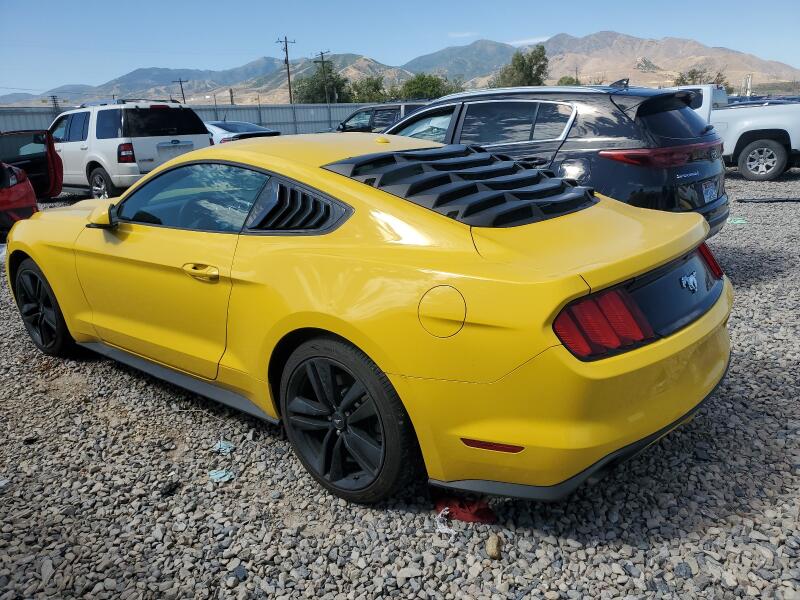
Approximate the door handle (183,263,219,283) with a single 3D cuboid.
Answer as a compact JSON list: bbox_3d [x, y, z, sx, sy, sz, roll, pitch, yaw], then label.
[{"bbox_3d":[-0.905,-0.122,2.711,0.225,0.068,0.055,11,21,36],"label":"door handle"}]

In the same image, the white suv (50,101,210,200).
[{"bbox_3d":[-5.748,-2.886,11.874,4.920,1.840,1.900,12,22,38],"label":"white suv"}]

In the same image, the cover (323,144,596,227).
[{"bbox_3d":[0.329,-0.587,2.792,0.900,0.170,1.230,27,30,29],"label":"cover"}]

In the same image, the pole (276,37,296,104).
[{"bbox_3d":[-12.742,-24.896,69.517,2.200,10.310,0.350,-2,17,0],"label":"pole"}]

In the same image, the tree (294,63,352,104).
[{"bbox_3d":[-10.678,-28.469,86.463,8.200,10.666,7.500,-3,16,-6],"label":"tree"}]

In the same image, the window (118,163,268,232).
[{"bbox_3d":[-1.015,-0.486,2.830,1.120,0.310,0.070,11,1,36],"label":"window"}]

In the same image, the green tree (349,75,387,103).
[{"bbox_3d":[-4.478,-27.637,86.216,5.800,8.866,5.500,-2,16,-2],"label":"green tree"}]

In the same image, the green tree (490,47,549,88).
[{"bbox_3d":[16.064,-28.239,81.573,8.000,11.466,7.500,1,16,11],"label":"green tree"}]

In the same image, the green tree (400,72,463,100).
[{"bbox_3d":[3.634,-23.582,70.900,7.400,6.110,7.000,-2,17,0],"label":"green tree"}]

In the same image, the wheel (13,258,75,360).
[{"bbox_3d":[-2.289,0.036,3.994,0.687,0.687,0.240,11,20,37],"label":"wheel"}]

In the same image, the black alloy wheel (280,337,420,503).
[{"bbox_3d":[-0.202,0.472,2.486,0.690,0.690,0.260,11,21,36],"label":"black alloy wheel"}]

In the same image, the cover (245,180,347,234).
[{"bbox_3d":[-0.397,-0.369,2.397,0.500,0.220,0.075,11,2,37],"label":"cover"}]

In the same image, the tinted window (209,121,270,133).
[{"bbox_3d":[-4.280,-4.620,16.150,0.800,0.300,1.280,12,22,38],"label":"tinted window"}]

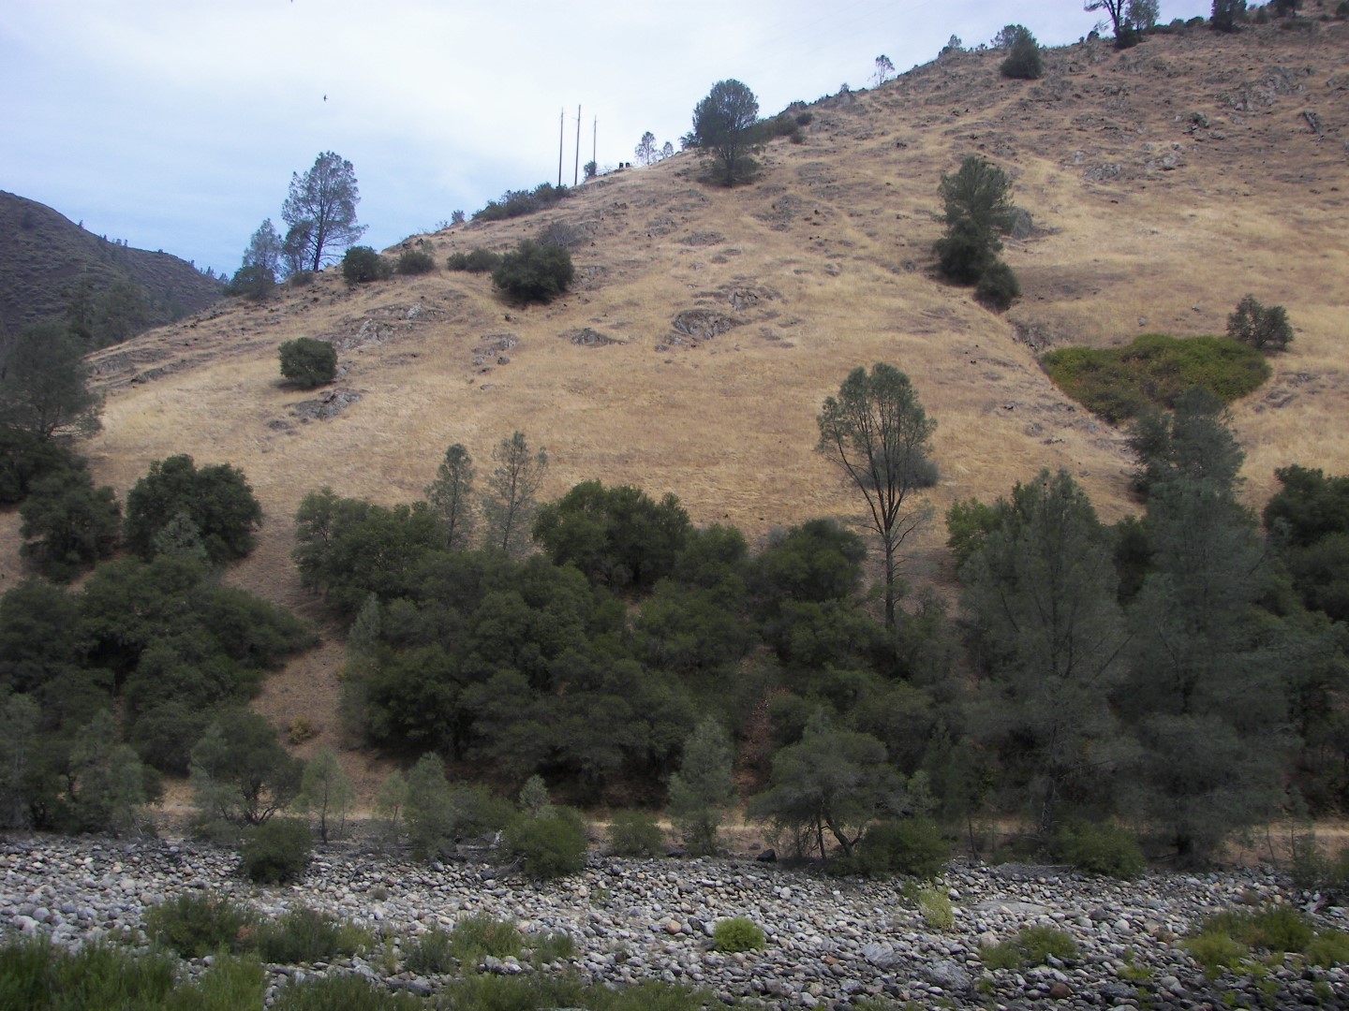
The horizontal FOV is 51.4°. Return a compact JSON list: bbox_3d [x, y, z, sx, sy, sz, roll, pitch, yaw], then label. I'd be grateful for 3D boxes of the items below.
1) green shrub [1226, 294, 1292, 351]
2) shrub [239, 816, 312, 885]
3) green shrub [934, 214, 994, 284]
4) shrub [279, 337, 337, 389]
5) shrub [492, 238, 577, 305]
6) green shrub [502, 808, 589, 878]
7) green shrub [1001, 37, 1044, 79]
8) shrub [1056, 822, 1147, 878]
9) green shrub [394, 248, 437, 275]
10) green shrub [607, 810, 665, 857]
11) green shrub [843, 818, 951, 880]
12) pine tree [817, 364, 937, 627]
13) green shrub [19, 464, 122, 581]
[{"bbox_3d":[49.241,-15.424,118.000,5.503,4.729,5.106,2,-7,0],"label":"green shrub"},{"bbox_3d":[-15.050,13.039,53.000,2.690,2.410,2.560,1,-8,0],"label":"shrub"},{"bbox_3d":[27.269,-24.145,132.000,5.482,6.348,5.369,2,-7,0],"label":"green shrub"},{"bbox_3d":[-27.671,-10.750,106.000,4.325,3.785,4.236,2,-7,0],"label":"shrub"},{"bbox_3d":[-14.596,-24.236,145.000,8.430,5.640,7.590,1,-8,0],"label":"shrub"},{"bbox_3d":[-4.399,11.556,48.000,2.903,2.308,2.694,2,-7,0],"label":"green shrub"},{"bbox_3d":[48.340,-62.329,195.000,5.826,5.684,5.706,2,-7,0],"label":"green shrub"},{"bbox_3d":[15.668,12.651,51.500,3.265,1.989,2.861,2,-7,0],"label":"shrub"},{"bbox_3d":[-30.367,-28.694,165.000,4.740,2.590,4.260,1,-8,0],"label":"green shrub"},{"bbox_3d":[-1.650,14.251,61.000,2.470,1.950,2.350,1,-8,0],"label":"green shrub"},{"bbox_3d":[9.013,13.937,57.000,4.200,2.330,3.150,1,-8,0],"label":"green shrub"},{"bbox_3d":[10.385,-0.216,72.000,5.928,14.117,5.501,2,-7,0],"label":"pine tree"},{"bbox_3d":[-35.758,1.029,83.000,5.990,6.680,5.690,1,-8,0],"label":"green shrub"}]

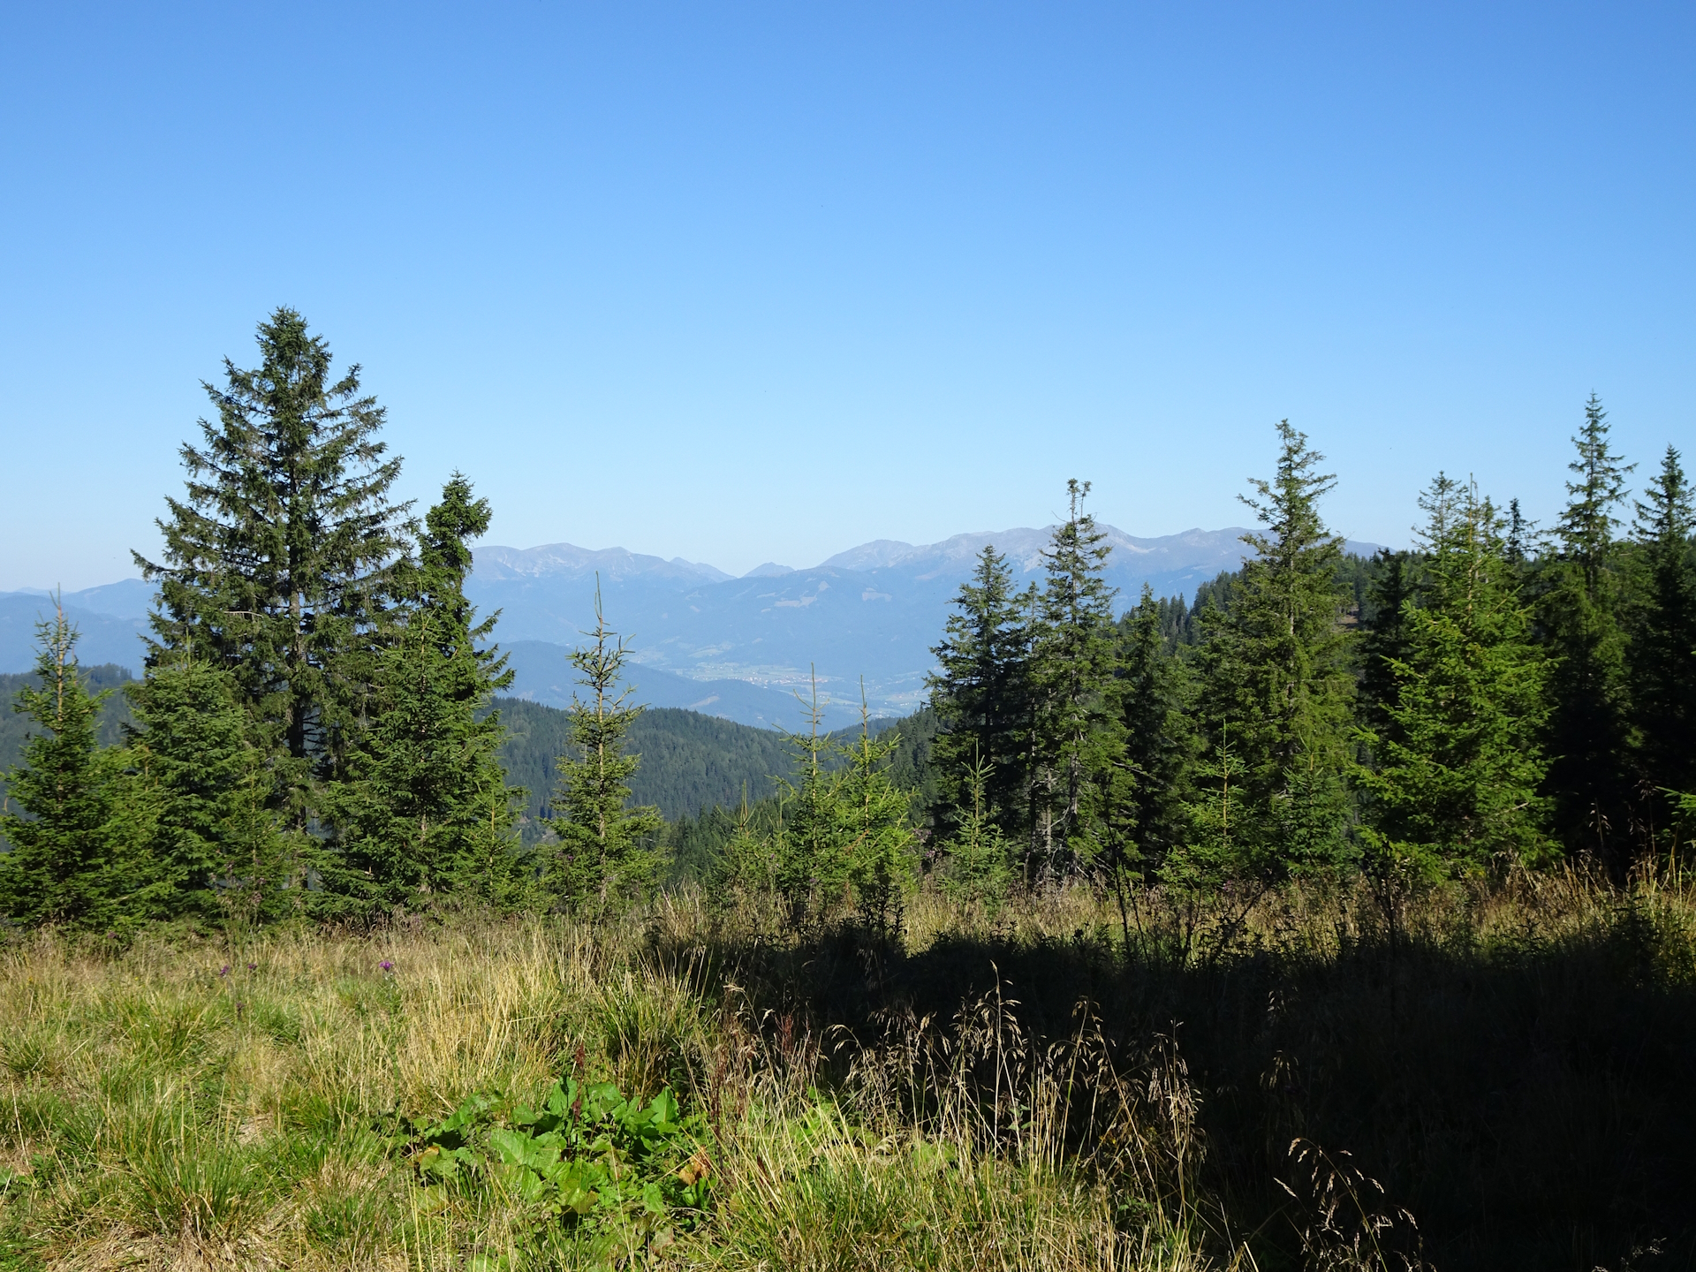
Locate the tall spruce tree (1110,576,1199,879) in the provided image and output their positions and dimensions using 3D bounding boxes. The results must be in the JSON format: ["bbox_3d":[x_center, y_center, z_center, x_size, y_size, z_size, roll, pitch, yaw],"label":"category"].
[{"bbox_3d":[3.656,1.204,24.946,1.192,3.647,1.192,0,2,8],"label":"tall spruce tree"}]

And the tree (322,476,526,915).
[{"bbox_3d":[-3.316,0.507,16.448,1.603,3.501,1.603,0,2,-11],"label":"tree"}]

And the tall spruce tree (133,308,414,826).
[{"bbox_3d":[-6.092,-0.304,22.405,2.987,6.341,2.987,0,2,-15],"label":"tall spruce tree"}]

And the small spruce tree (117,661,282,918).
[{"bbox_3d":[-4.599,1.136,14.971,1.168,1.964,1.168,-1,2,-17],"label":"small spruce tree"}]

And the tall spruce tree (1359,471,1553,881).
[{"bbox_3d":[5.035,0.461,17.447,1.624,3.538,1.624,0,2,16],"label":"tall spruce tree"}]

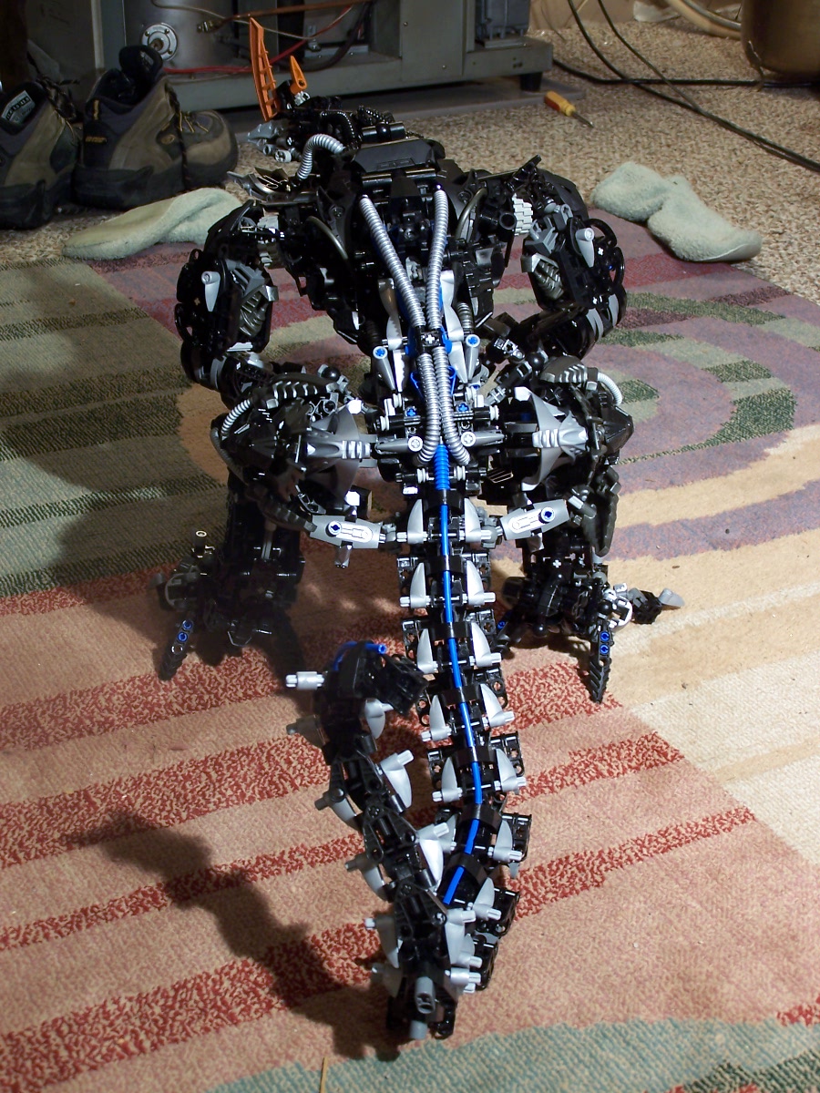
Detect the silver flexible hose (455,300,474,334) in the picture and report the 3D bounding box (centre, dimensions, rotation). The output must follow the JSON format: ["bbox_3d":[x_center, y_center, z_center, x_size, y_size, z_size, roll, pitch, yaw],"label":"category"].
[{"bbox_3d":[0.031,-0.128,1.050,0.008,0.009,0.020,-23,46,10],"label":"silver flexible hose"}]

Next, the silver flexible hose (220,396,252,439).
[{"bbox_3d":[-0.092,-0.068,0.985,0.017,0.022,0.014,0,24,0],"label":"silver flexible hose"}]

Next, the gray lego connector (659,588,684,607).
[{"bbox_3d":[0.161,0.031,1.145,0.018,0.008,0.009,26,31,12],"label":"gray lego connector"}]

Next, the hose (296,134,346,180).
[{"bbox_3d":[-0.055,-0.241,1.155,0.032,0.030,0.026,0,24,0],"label":"hose"}]

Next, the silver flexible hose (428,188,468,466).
[{"bbox_3d":[0.020,-0.119,0.956,0.023,0.152,0.026,0,-15,0],"label":"silver flexible hose"}]

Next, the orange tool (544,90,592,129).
[{"bbox_3d":[0.223,-0.609,2.607,0.020,0.020,0.183,-7,25,-14],"label":"orange tool"}]

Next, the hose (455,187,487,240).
[{"bbox_3d":[0.033,-0.182,1.020,0.018,0.028,0.016,0,24,0],"label":"hose"}]

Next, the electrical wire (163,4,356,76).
[{"bbox_3d":[-0.202,-0.699,2.555,0.315,0.062,0.045,-19,31,-36],"label":"electrical wire"}]

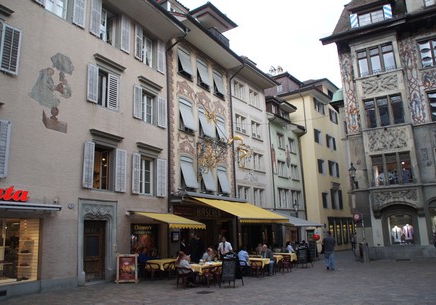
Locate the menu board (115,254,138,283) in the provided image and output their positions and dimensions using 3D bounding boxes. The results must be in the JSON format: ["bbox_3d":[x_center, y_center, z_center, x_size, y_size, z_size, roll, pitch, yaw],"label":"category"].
[{"bbox_3d":[-3.809,4.900,14.639,0.780,1.150,0.450,-4,-13,7],"label":"menu board"}]

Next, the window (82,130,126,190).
[{"bbox_3d":[-5.125,0.460,15.976,0.250,2.700,2.500,-10,-15,29],"label":"window"}]

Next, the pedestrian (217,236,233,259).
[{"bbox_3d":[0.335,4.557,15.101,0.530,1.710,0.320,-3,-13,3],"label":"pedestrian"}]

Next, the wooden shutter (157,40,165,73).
[{"bbox_3d":[-3.417,-5.697,20.839,0.060,2.000,0.660,-10,-15,29],"label":"wooden shutter"}]

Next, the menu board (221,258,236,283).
[{"bbox_3d":[0.454,4.166,12.300,0.560,1.180,0.500,-8,-14,23],"label":"menu board"}]

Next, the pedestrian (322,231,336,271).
[{"bbox_3d":[5.474,4.842,16.982,0.560,1.800,0.420,-6,-14,13],"label":"pedestrian"}]

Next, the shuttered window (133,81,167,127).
[{"bbox_3d":[-3.764,-2.514,19.265,0.200,1.893,2.622,-11,-16,30],"label":"shuttered window"}]

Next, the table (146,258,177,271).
[{"bbox_3d":[-2.556,5.453,16.107,0.950,0.750,1.100,-12,-17,35],"label":"table"}]

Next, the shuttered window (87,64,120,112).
[{"bbox_3d":[-5.499,-3.107,16.554,0.200,1.884,1.884,-11,-16,30],"label":"shuttered window"}]

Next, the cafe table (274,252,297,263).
[{"bbox_3d":[3.680,5.943,18.855,1.050,0.730,0.850,-11,-16,30],"label":"cafe table"}]

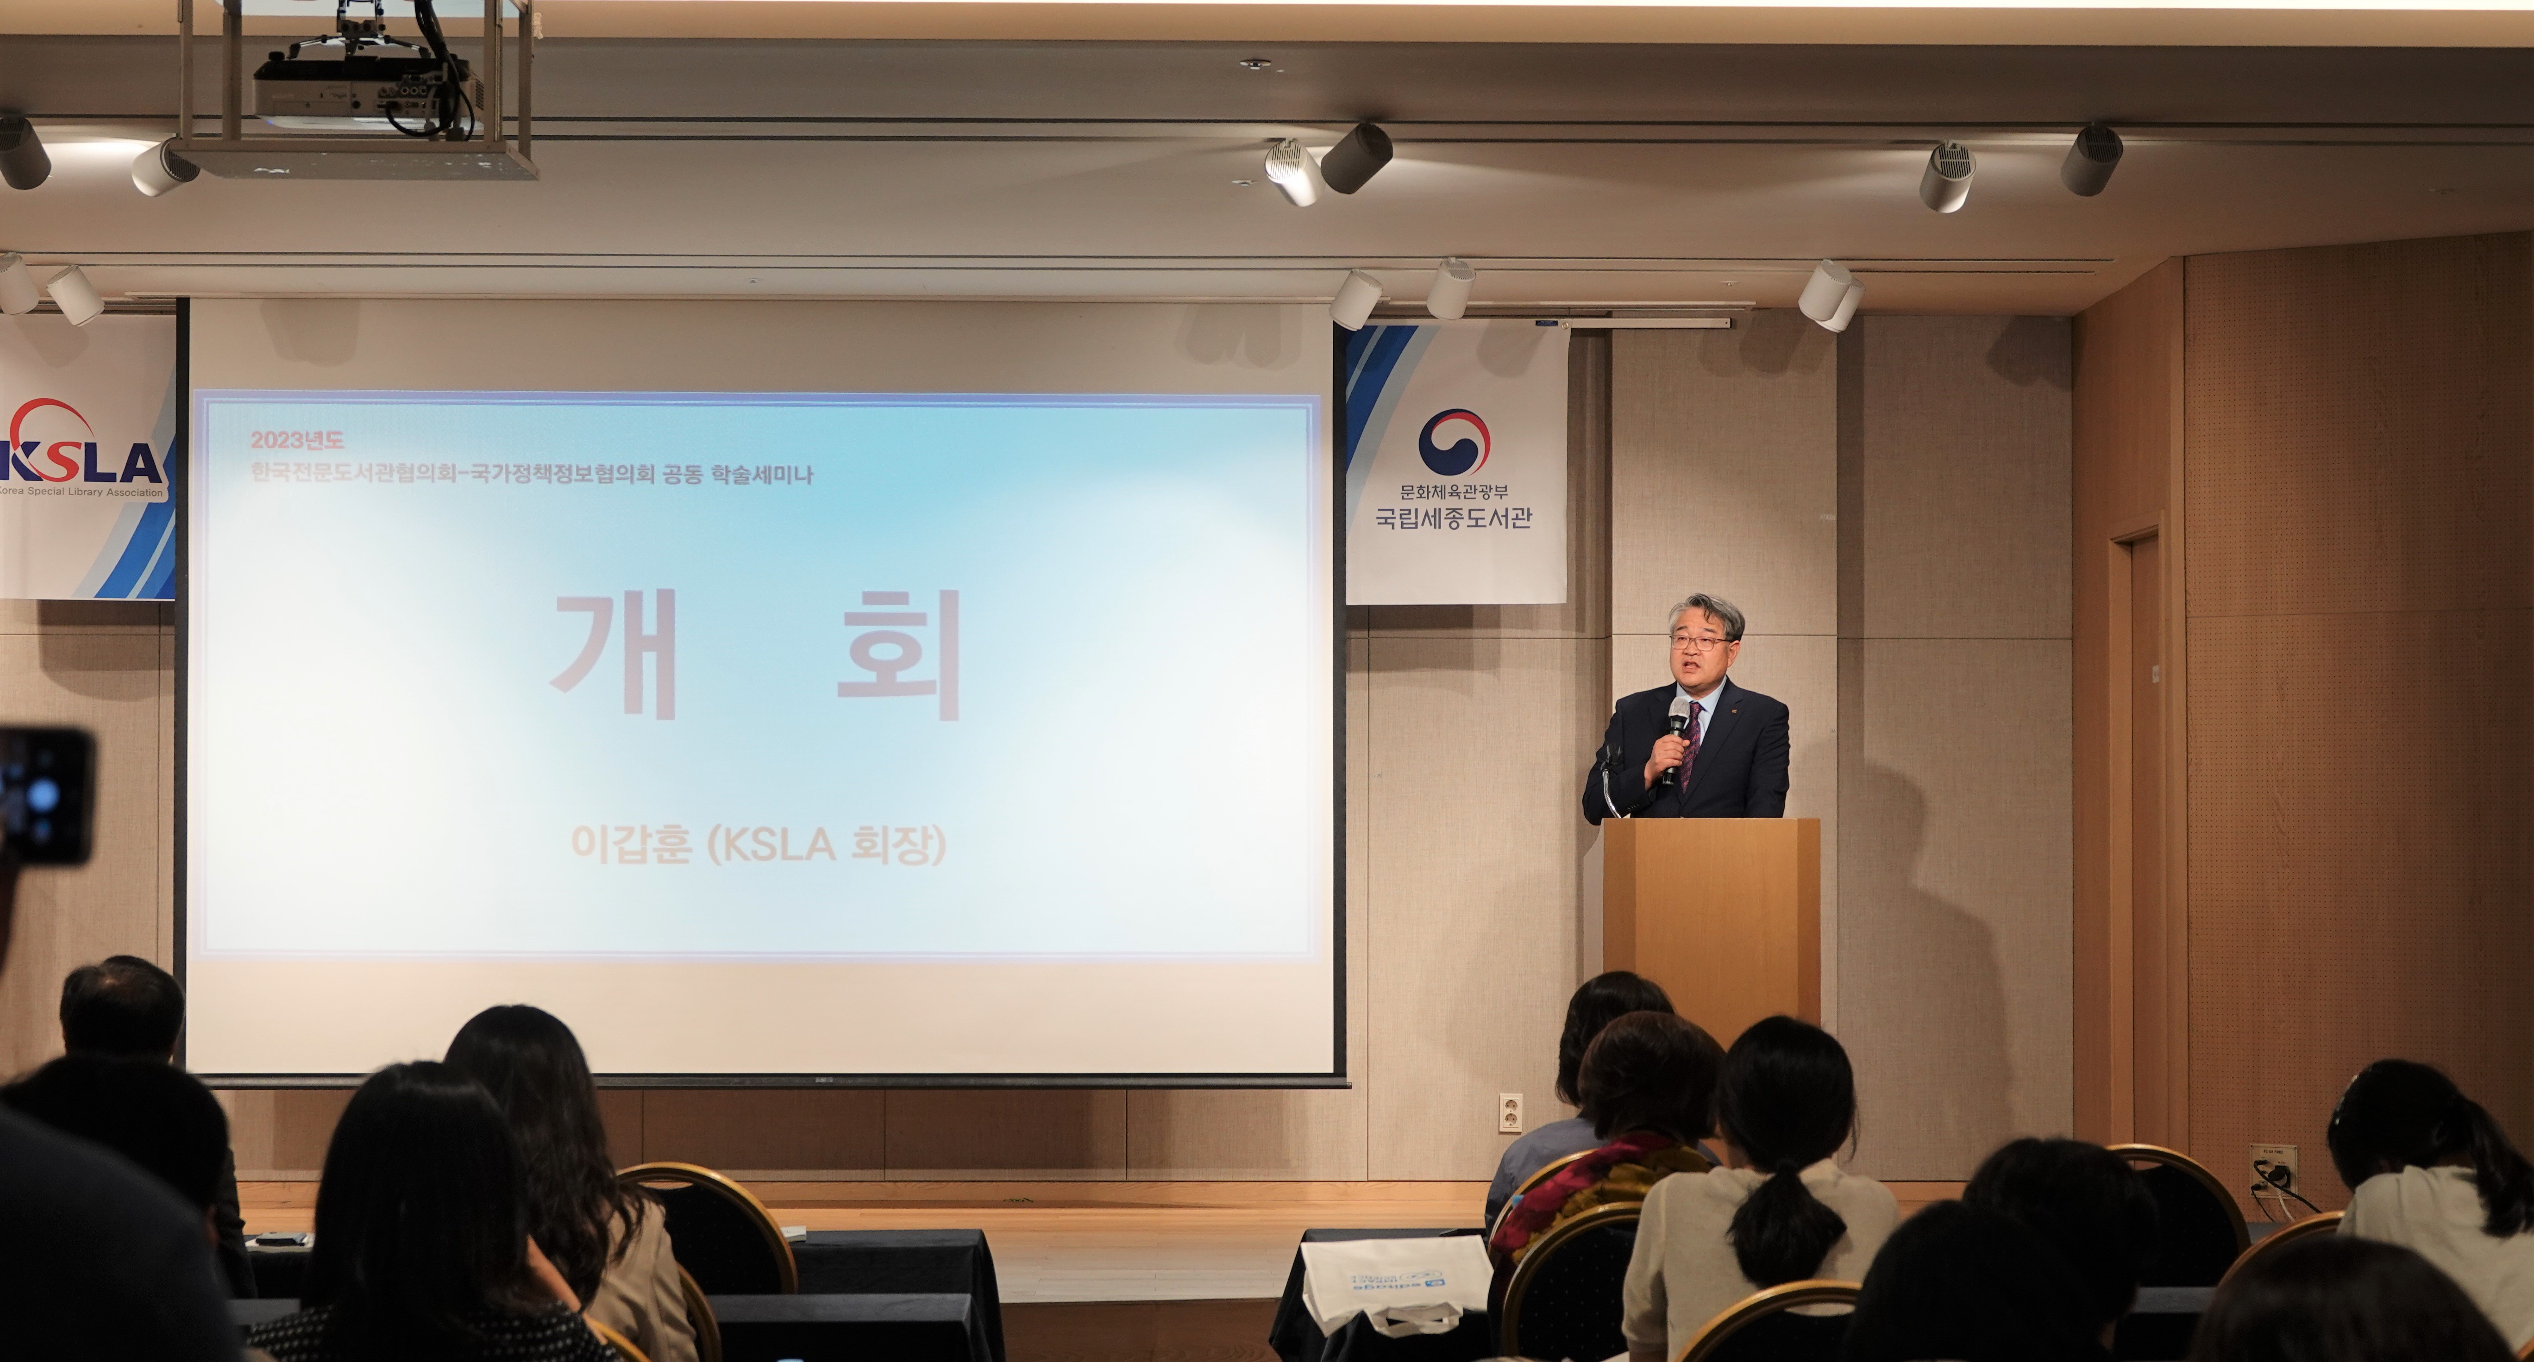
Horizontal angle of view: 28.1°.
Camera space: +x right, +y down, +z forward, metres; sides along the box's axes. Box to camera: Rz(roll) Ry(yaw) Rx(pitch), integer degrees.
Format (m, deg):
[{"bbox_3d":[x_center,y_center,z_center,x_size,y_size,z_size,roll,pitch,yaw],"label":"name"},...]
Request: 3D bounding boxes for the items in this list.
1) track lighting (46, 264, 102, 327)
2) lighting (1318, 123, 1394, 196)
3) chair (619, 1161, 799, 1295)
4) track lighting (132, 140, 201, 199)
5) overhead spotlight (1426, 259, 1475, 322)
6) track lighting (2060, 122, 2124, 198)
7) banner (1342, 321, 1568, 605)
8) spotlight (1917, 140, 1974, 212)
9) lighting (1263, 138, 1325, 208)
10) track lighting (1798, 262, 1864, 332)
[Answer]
[{"bbox_3d":[-3.173,-1.026,13.500,0.115,0.135,0.105,-37,17,-26],"label":"track lighting"},{"bbox_3d":[0.189,-1.104,10.720,0.104,0.108,0.134,1,-31,-44],"label":"lighting"},{"bbox_3d":[-1.040,1.296,9.021,0.455,0.920,0.560,0,-1,-2],"label":"chair"},{"bbox_3d":[-2.312,-1.080,10.650,0.135,0.115,0.105,-18,-12,38],"label":"track lighting"},{"bbox_3d":[0.490,-1.039,13.460,0.104,0.108,0.134,0,-45,-19],"label":"overhead spotlight"},{"bbox_3d":[1.700,-1.071,10.420,0.105,0.115,0.135,0,-29,-11],"label":"track lighting"},{"bbox_3d":[0.549,-0.630,14.650,0.650,0.840,0.020,0,-1,-1],"label":"banner"},{"bbox_3d":[1.475,-1.093,10.990,0.104,0.108,0.134,0,-31,-5],"label":"spotlight"},{"bbox_3d":[0.061,-1.070,10.720,0.105,0.115,0.135,0,-25,25],"label":"lighting"},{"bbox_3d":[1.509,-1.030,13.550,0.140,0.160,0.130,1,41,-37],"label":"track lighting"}]

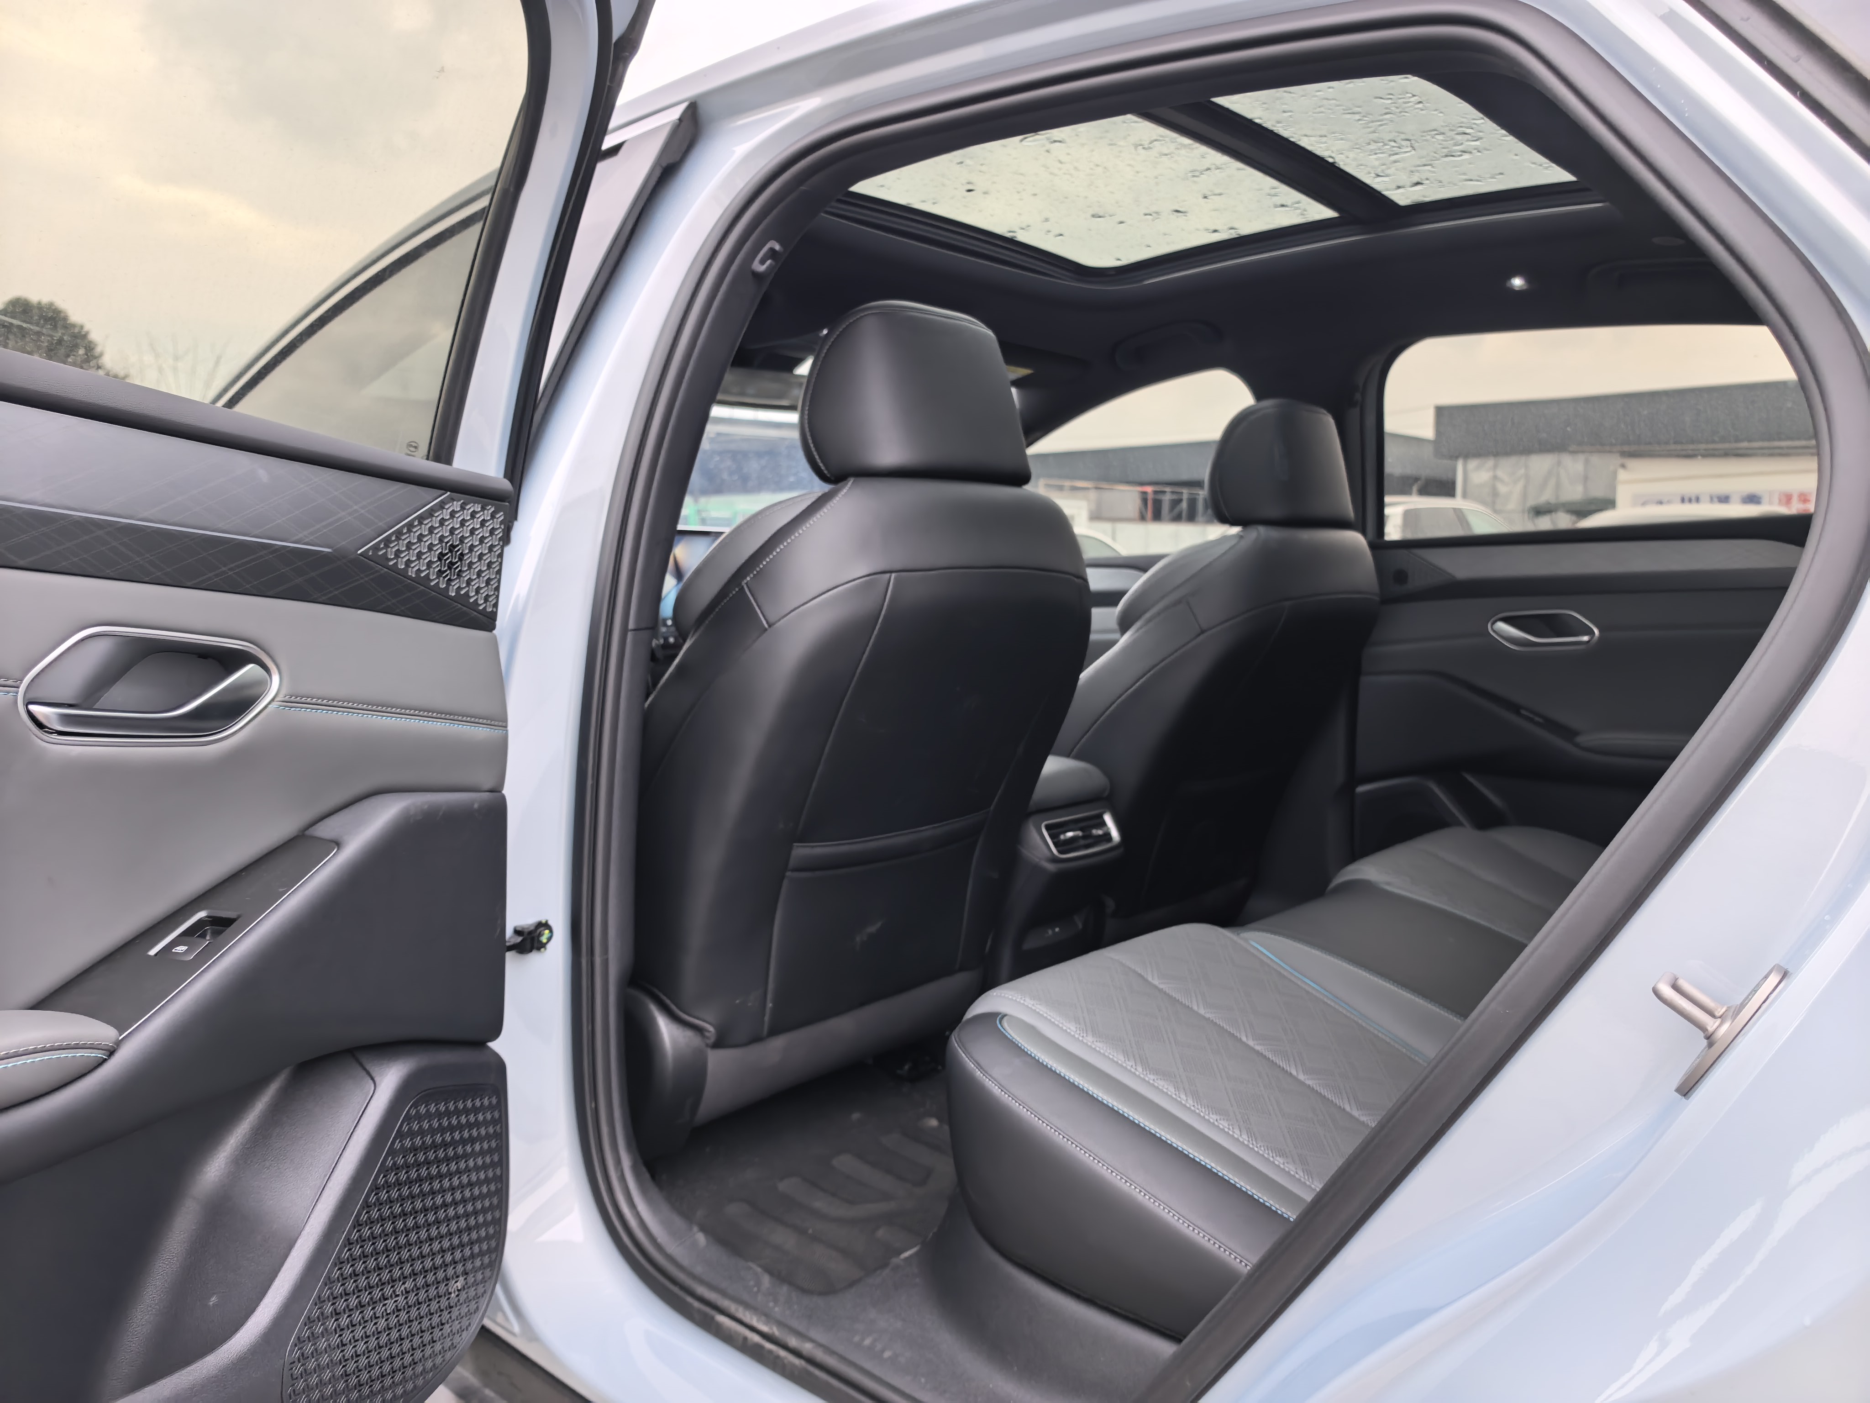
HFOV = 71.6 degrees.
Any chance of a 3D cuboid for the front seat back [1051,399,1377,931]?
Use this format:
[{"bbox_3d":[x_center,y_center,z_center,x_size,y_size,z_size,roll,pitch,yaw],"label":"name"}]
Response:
[{"bbox_3d":[0.422,-0.035,2.099,0.320,0.880,0.520,22,18,40],"label":"front seat back"}]

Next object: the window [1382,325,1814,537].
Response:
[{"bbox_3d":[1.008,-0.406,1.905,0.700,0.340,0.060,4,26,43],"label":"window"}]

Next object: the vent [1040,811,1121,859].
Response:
[{"bbox_3d":[0.199,0.185,1.824,0.145,0.060,0.035,-5,-20,-47],"label":"vent"}]

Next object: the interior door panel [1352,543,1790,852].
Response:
[{"bbox_3d":[1.050,0.067,1.958,0.820,0.620,0.120,4,6,43],"label":"interior door panel"}]

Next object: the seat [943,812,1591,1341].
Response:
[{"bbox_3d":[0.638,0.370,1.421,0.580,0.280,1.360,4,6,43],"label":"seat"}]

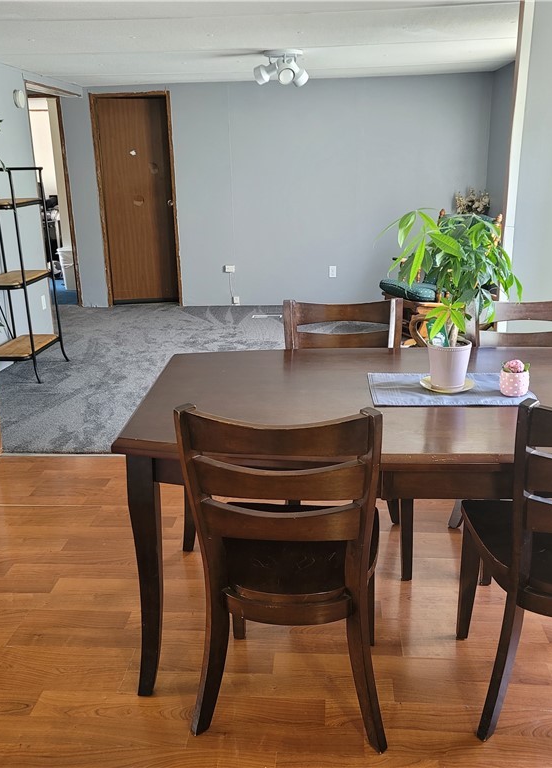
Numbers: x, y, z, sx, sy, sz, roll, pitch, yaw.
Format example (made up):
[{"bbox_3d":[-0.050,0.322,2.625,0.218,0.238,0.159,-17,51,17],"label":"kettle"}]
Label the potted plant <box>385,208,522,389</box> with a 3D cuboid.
[{"bbox_3d":[0.525,-0.254,2.219,0.420,0.532,0.380,0,18,3],"label":"potted plant"}]

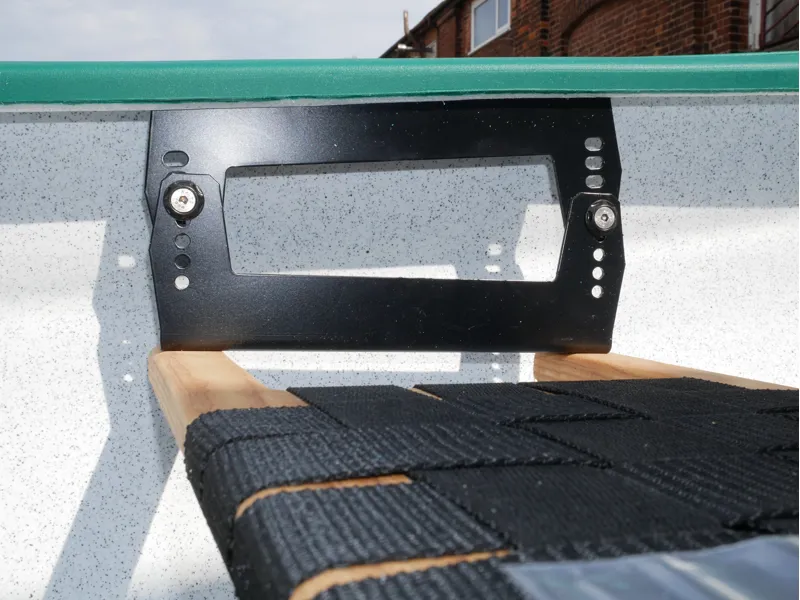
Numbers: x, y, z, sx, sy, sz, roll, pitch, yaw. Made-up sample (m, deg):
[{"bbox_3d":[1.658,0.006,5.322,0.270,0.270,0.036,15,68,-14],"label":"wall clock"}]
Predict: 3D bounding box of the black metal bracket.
[{"bbox_3d":[-0.001,-0.047,0.498,0.288,0.158,0.042,1,3,-13],"label":"black metal bracket"}]

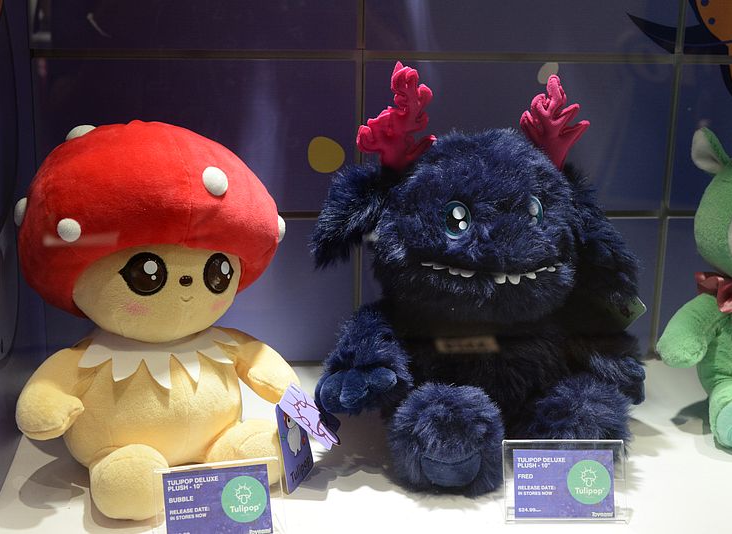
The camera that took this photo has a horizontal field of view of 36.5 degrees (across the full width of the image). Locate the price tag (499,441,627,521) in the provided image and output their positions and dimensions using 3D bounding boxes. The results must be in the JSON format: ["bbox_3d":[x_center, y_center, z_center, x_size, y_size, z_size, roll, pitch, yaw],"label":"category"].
[{"bbox_3d":[0.135,0.144,0.751,0.082,0.051,0.028,1,13,0],"label":"price tag"}]

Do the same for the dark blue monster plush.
[{"bbox_3d":[0.085,-0.008,0.865,0.262,0.292,0.210,-4,14,-19],"label":"dark blue monster plush"}]

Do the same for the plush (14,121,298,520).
[{"bbox_3d":[-0.151,0.019,0.821,0.215,0.252,0.205,-6,15,-28],"label":"plush"}]

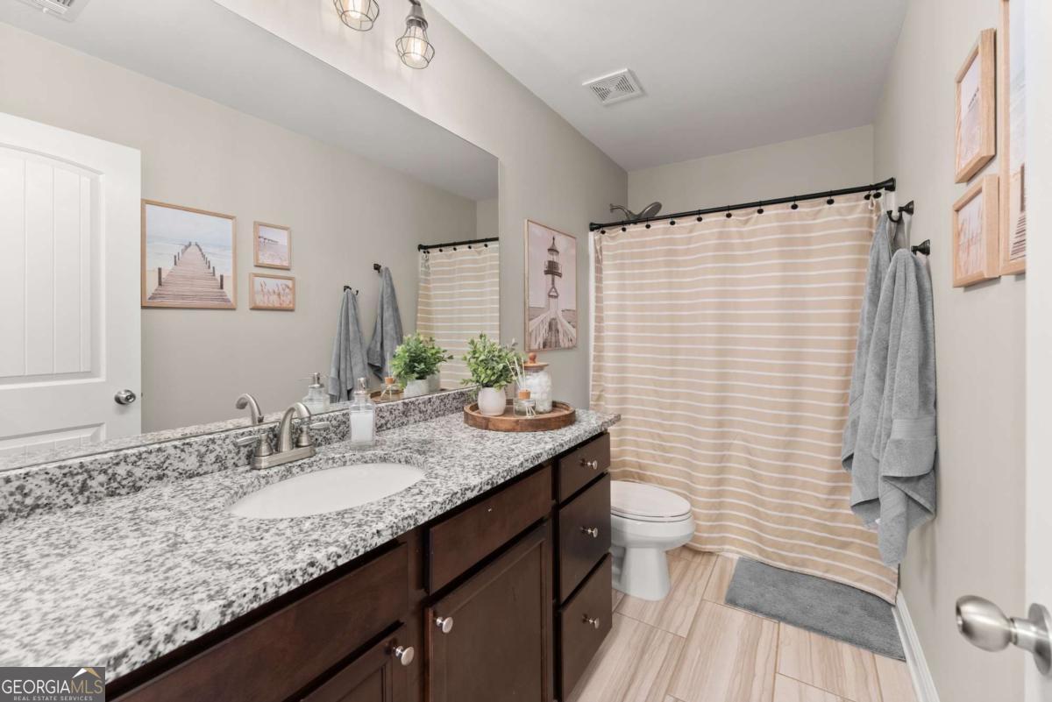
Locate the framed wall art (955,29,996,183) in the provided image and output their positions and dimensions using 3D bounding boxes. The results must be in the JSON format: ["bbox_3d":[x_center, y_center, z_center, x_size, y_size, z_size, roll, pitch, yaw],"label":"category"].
[{"bbox_3d":[1.026,-0.546,0.939,0.022,0.260,0.185,2,4,34],"label":"framed wall art"}]

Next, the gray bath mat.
[{"bbox_3d":[1.261,1.097,1.821,0.600,0.018,0.430,2,4,34],"label":"gray bath mat"}]

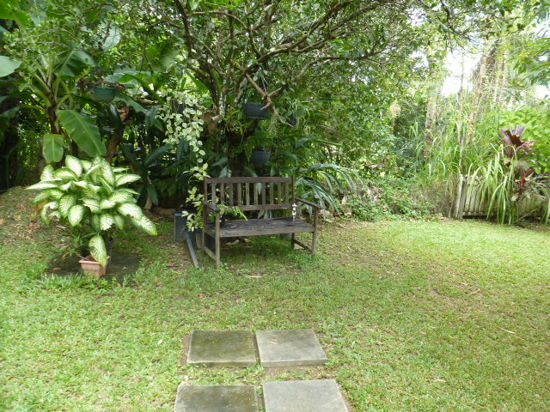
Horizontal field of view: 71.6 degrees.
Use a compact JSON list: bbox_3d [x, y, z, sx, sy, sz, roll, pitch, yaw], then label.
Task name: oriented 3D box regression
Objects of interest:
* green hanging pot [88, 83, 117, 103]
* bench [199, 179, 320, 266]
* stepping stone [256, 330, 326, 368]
[{"bbox_3d":[-2.263,-1.485,5.000,0.360,0.230,0.360,3,9,0],"label":"green hanging pot"},{"bbox_3d":[-0.192,0.145,4.740,1.270,0.940,0.653,-2,9,-24],"label":"bench"},{"bbox_3d":[0.093,0.954,2.570,0.410,0.045,0.410,1,9,-8],"label":"stepping stone"}]

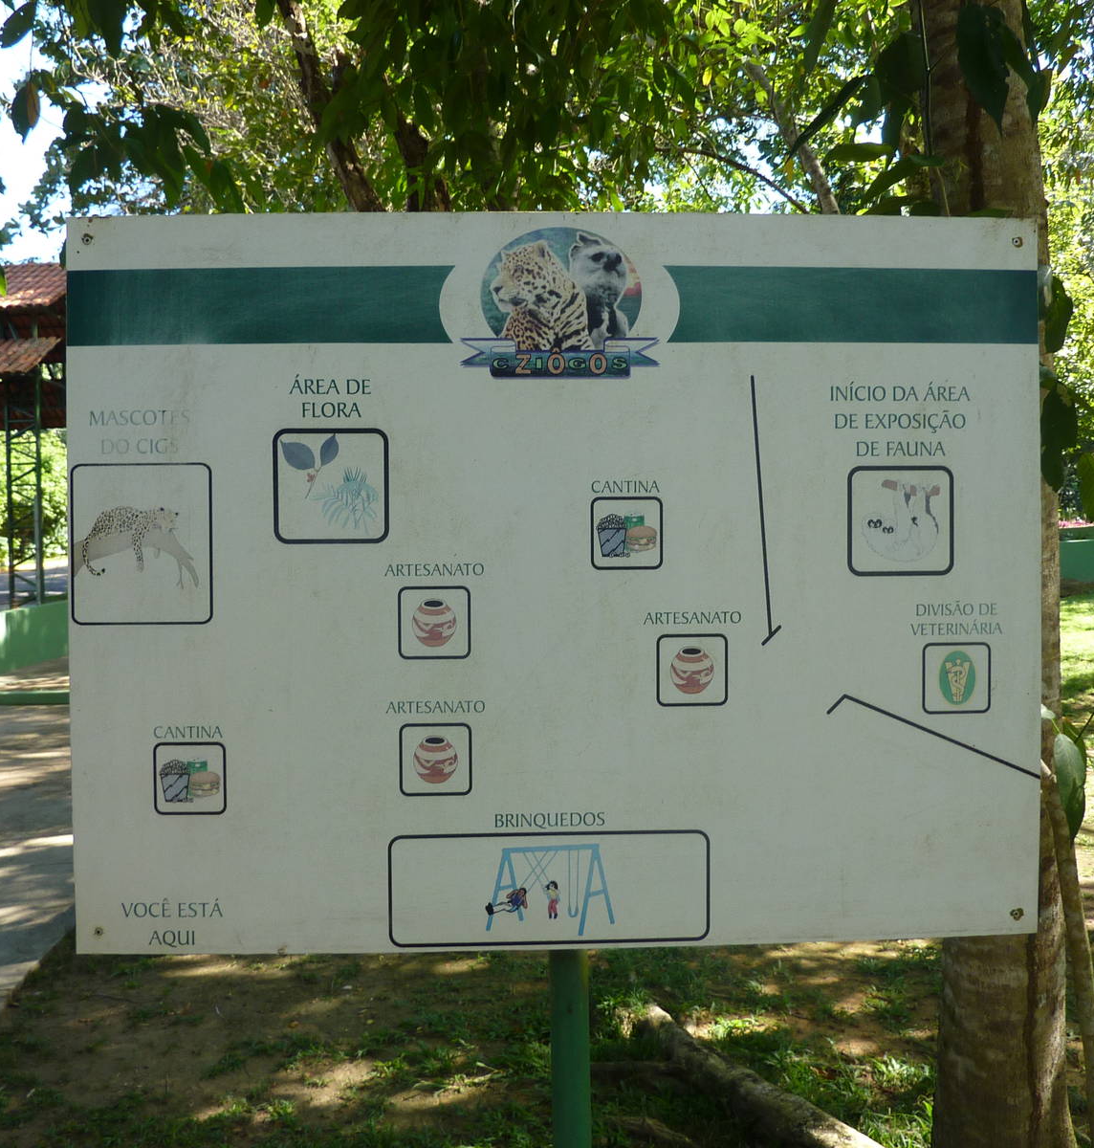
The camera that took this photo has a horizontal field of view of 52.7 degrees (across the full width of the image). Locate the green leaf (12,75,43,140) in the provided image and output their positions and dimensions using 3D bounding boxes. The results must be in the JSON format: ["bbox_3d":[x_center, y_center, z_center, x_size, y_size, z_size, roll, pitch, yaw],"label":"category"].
[{"bbox_3d":[-1.365,-1.216,2.900,0.075,0.165,0.035,5,2,-12],"label":"green leaf"}]

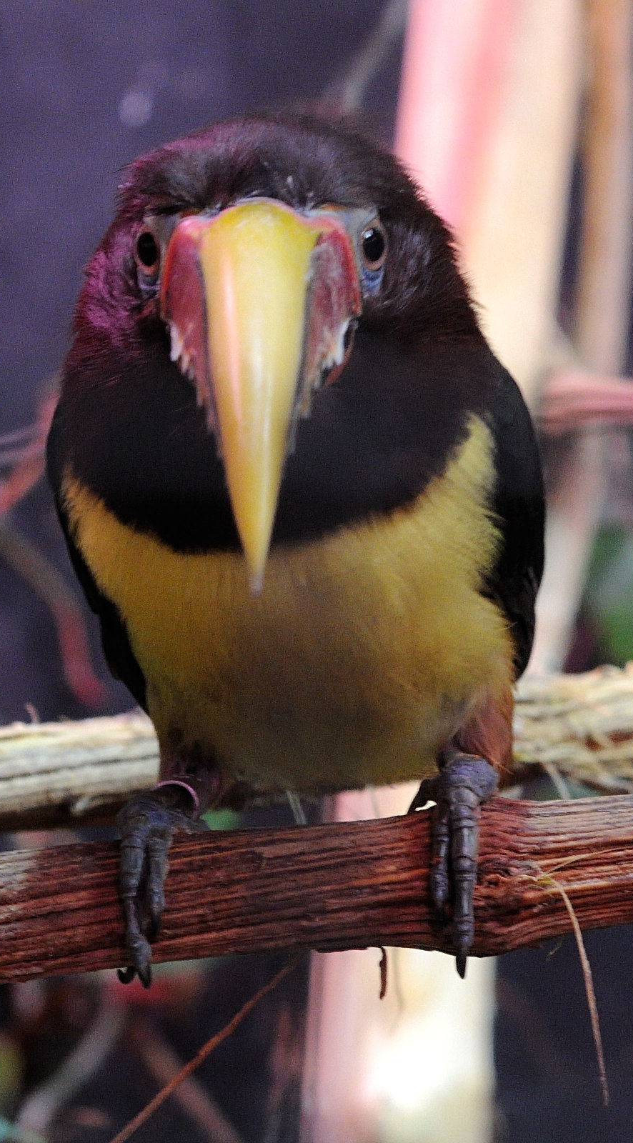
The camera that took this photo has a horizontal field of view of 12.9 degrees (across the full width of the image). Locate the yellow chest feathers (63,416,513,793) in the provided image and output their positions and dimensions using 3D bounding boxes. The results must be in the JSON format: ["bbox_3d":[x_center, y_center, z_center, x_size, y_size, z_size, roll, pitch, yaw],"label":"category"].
[{"bbox_3d":[-0.005,0.006,0.487,0.078,0.066,0.048,0,0,6],"label":"yellow chest feathers"}]

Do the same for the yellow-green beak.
[{"bbox_3d":[-0.009,-0.025,0.450,0.034,0.031,0.085,0,38,0],"label":"yellow-green beak"}]

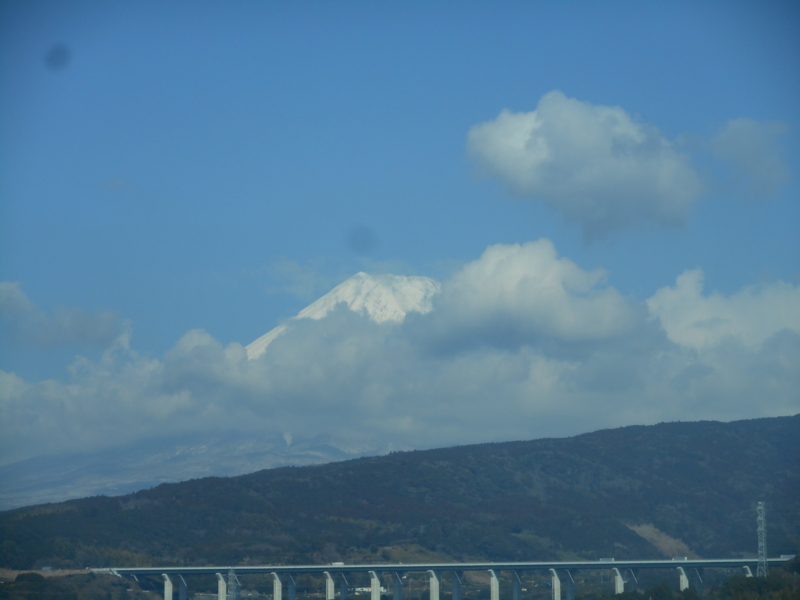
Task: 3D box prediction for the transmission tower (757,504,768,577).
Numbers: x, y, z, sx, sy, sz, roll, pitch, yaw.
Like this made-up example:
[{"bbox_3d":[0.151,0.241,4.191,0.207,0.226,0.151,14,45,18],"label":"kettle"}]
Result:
[{"bbox_3d":[187.800,126.600,1400.000,6.000,43.400,7.800,-4,-9,26],"label":"transmission tower"}]

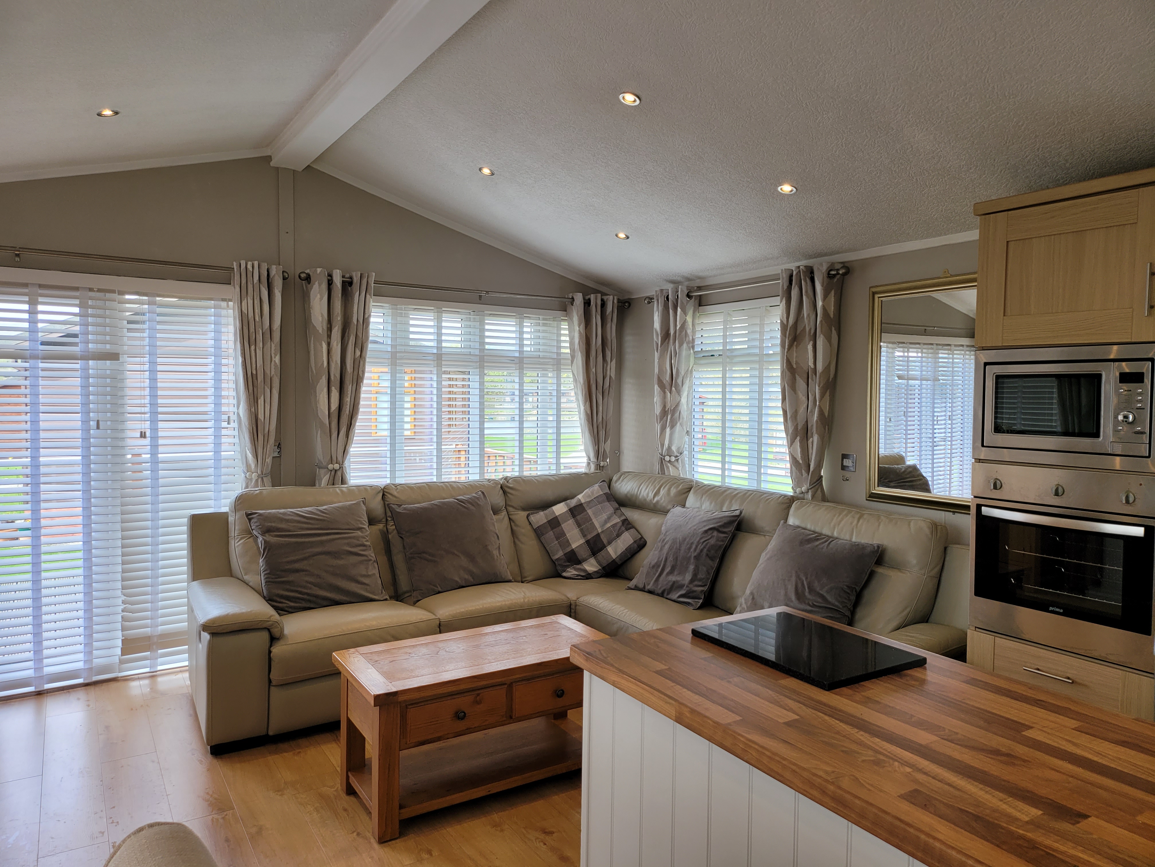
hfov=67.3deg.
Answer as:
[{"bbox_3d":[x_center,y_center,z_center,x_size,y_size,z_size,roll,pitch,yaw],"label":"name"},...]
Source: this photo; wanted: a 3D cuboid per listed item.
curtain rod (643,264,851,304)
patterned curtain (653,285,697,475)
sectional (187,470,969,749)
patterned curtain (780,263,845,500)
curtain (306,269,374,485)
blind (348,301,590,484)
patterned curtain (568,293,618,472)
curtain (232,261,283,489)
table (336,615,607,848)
[{"bbox_3d":[0.878,-0.830,4.958,0.088,0.059,1.725,-1,3,-30],"label":"curtain rod"},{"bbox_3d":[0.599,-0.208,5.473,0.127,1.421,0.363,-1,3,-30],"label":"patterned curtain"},{"bbox_3d":[-0.141,0.800,4.009,2.803,0.990,2.822,-1,3,-31],"label":"sectional"},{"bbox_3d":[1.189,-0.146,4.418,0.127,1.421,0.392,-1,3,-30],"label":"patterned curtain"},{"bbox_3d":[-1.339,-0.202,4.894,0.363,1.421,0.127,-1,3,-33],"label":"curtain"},{"bbox_3d":[-0.636,-0.228,5.419,1.725,1.147,0.069,-1,3,-33],"label":"blind"},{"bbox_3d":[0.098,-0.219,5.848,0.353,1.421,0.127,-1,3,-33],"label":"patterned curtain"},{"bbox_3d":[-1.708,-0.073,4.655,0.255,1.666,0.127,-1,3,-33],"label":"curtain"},{"bbox_3d":[-0.361,1.077,3.265,1.000,0.495,0.490,-1,3,-32],"label":"table"}]

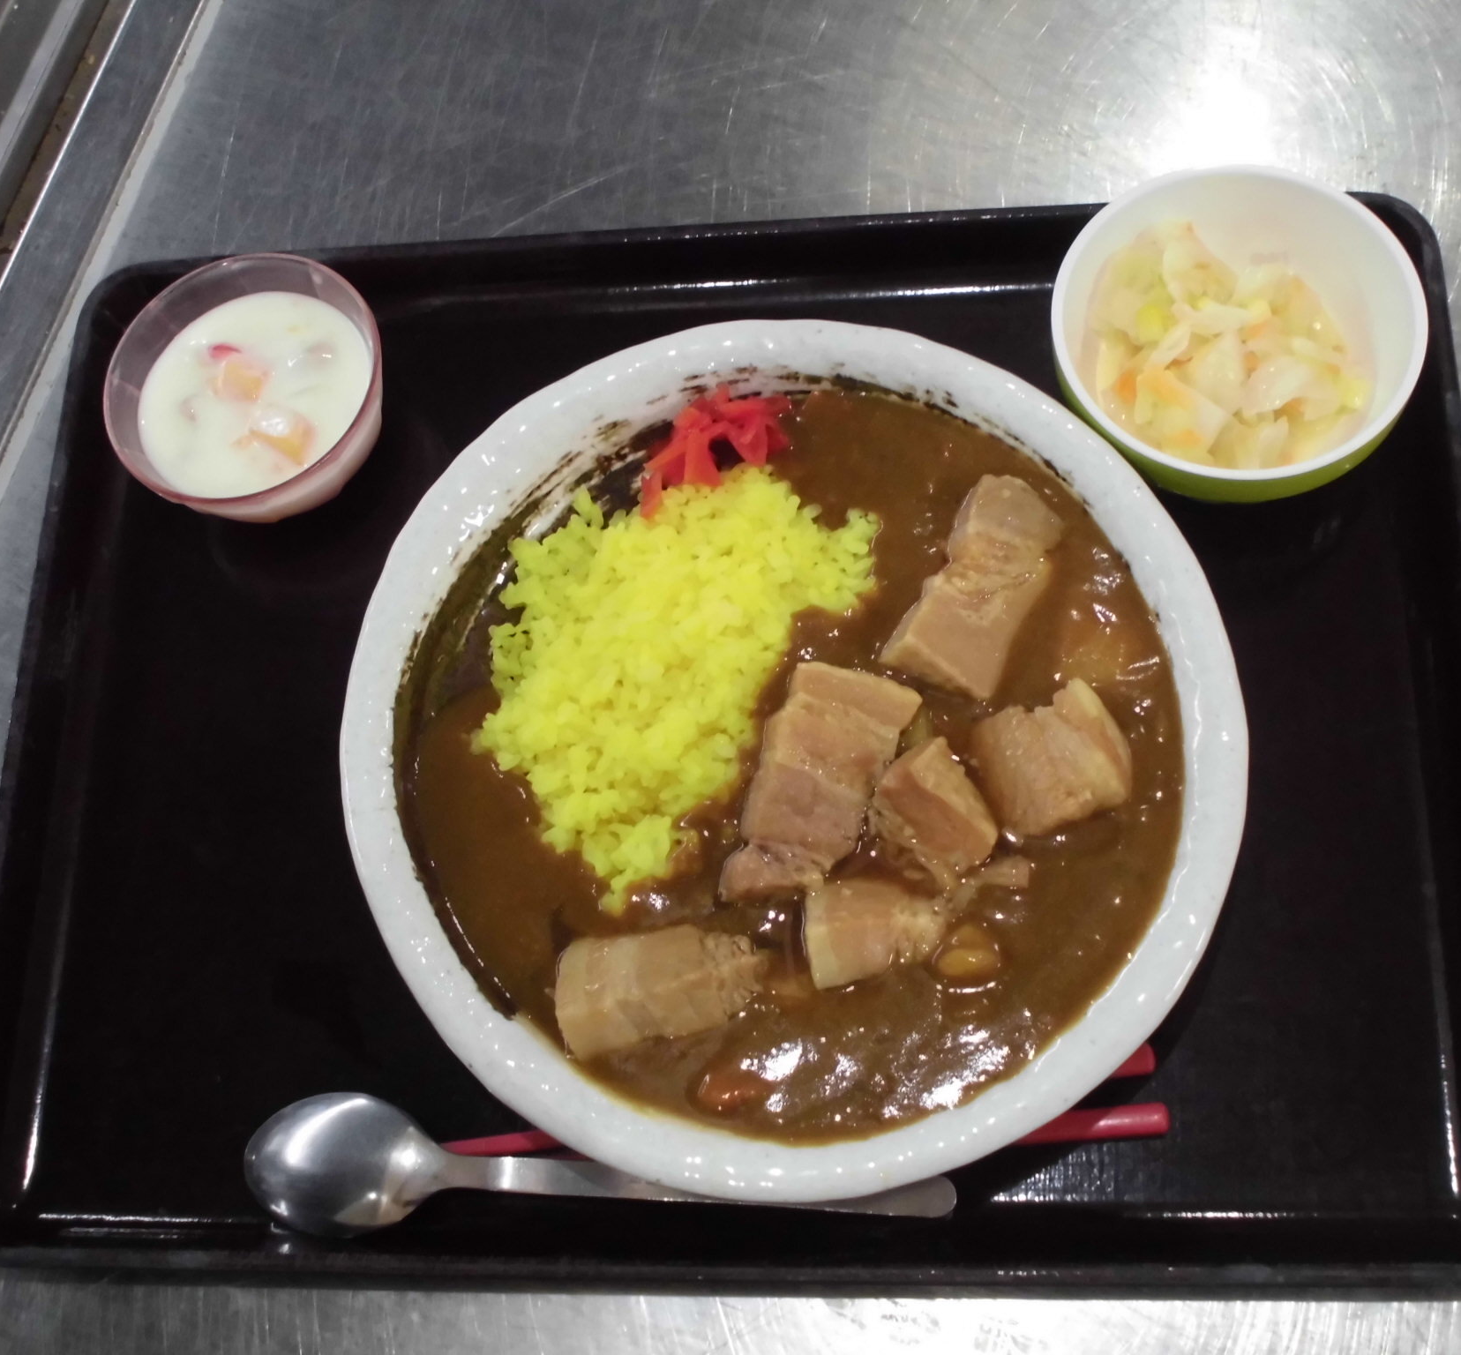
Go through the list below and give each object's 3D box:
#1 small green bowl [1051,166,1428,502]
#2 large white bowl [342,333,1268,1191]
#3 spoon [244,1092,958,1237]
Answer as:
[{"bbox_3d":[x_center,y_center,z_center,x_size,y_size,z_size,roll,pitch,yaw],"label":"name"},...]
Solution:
[{"bbox_3d":[0.142,-0.089,0.567,0.100,0.050,0.100,-2,68,8],"label":"small green bowl"},{"bbox_3d":[0.017,0.023,0.538,0.237,0.057,0.237,-2,68,8],"label":"large white bowl"},{"bbox_3d":[-0.037,0.131,0.521,0.192,0.022,0.038,1,69,9],"label":"spoon"}]

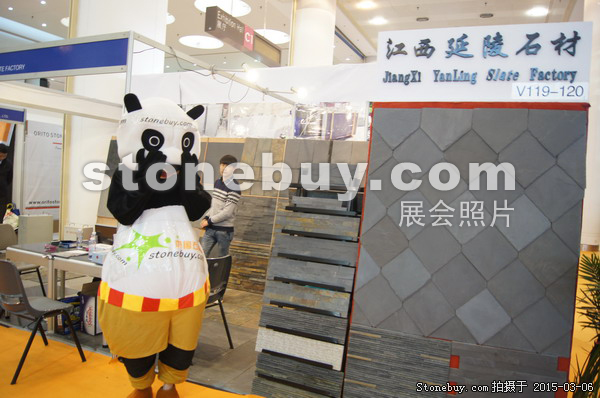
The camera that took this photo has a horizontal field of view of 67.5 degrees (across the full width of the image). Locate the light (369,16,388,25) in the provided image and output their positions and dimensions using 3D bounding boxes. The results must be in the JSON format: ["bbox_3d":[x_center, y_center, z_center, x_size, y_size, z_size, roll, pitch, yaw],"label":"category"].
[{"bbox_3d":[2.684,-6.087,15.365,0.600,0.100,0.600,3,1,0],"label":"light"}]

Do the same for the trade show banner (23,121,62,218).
[{"bbox_3d":[-5.007,-0.508,8.964,0.030,1.880,0.980,4,2,25],"label":"trade show banner"}]

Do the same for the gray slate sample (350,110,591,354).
[{"bbox_3d":[0.963,0.140,2.658,1.190,1.358,0.040,4,-3,19],"label":"gray slate sample"}]

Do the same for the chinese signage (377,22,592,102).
[{"bbox_3d":[1.080,-0.813,2.729,1.210,0.453,0.050,3,2,16],"label":"chinese signage"}]

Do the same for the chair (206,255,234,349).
[{"bbox_3d":[-0.892,0.856,3.787,0.550,0.800,0.510,4,2,34],"label":"chair"}]

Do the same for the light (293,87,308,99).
[{"bbox_3d":[0.006,-1.244,5.250,0.180,0.140,0.160,2,2,-37],"label":"light"}]

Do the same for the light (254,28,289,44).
[{"bbox_3d":[-1.292,-6.550,18.145,1.800,0.120,1.800,3,1,0],"label":"light"}]

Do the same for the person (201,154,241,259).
[{"bbox_3d":[-0.839,0.415,4.728,0.330,1.720,0.460,3,2,-37],"label":"person"}]

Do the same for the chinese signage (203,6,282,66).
[{"bbox_3d":[-1.375,-4.189,11.959,0.273,0.556,3.290,4,2,25],"label":"chinese signage"}]

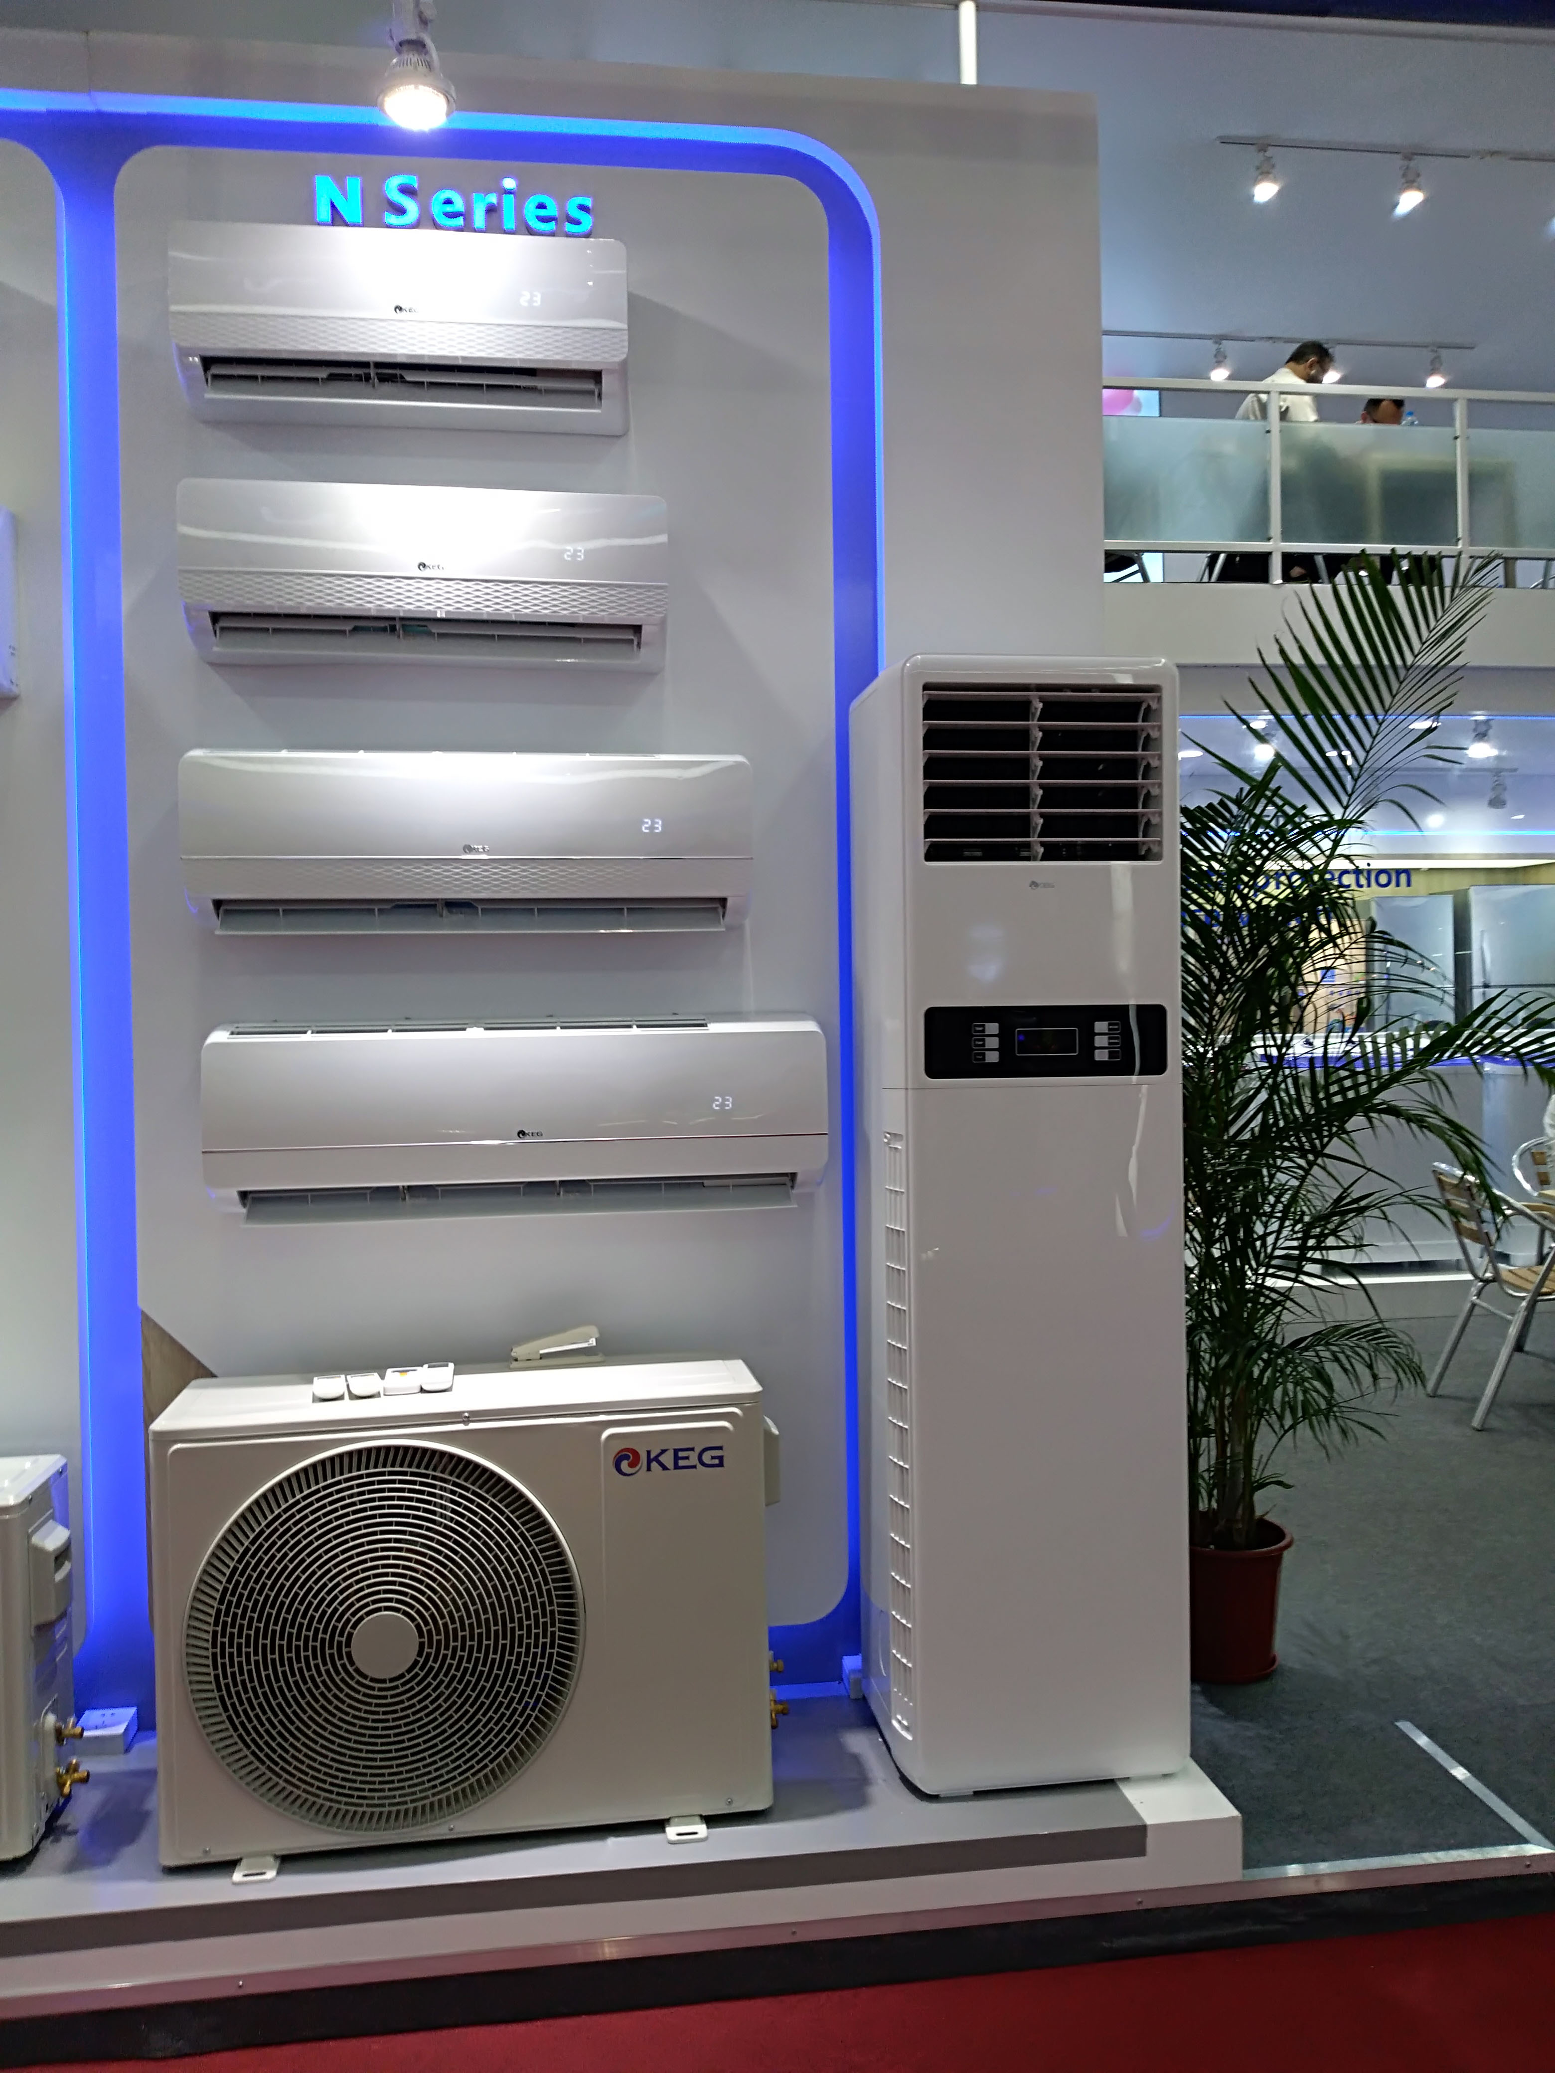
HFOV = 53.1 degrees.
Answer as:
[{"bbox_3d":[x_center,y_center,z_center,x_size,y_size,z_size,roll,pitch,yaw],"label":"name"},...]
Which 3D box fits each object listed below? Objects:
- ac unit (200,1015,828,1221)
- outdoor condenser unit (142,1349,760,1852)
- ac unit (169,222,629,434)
[{"bbox_3d":[-0.426,0.135,2.630,1.008,0.323,0.220,-1,1,-7],"label":"ac unit"},{"bbox_3d":[-0.478,0.883,2.473,0.900,0.663,0.310,-1,1,-9],"label":"outdoor condenser unit"},{"bbox_3d":[-0.616,-1.178,2.600,0.728,0.275,0.190,-1,1,-7],"label":"ac unit"}]

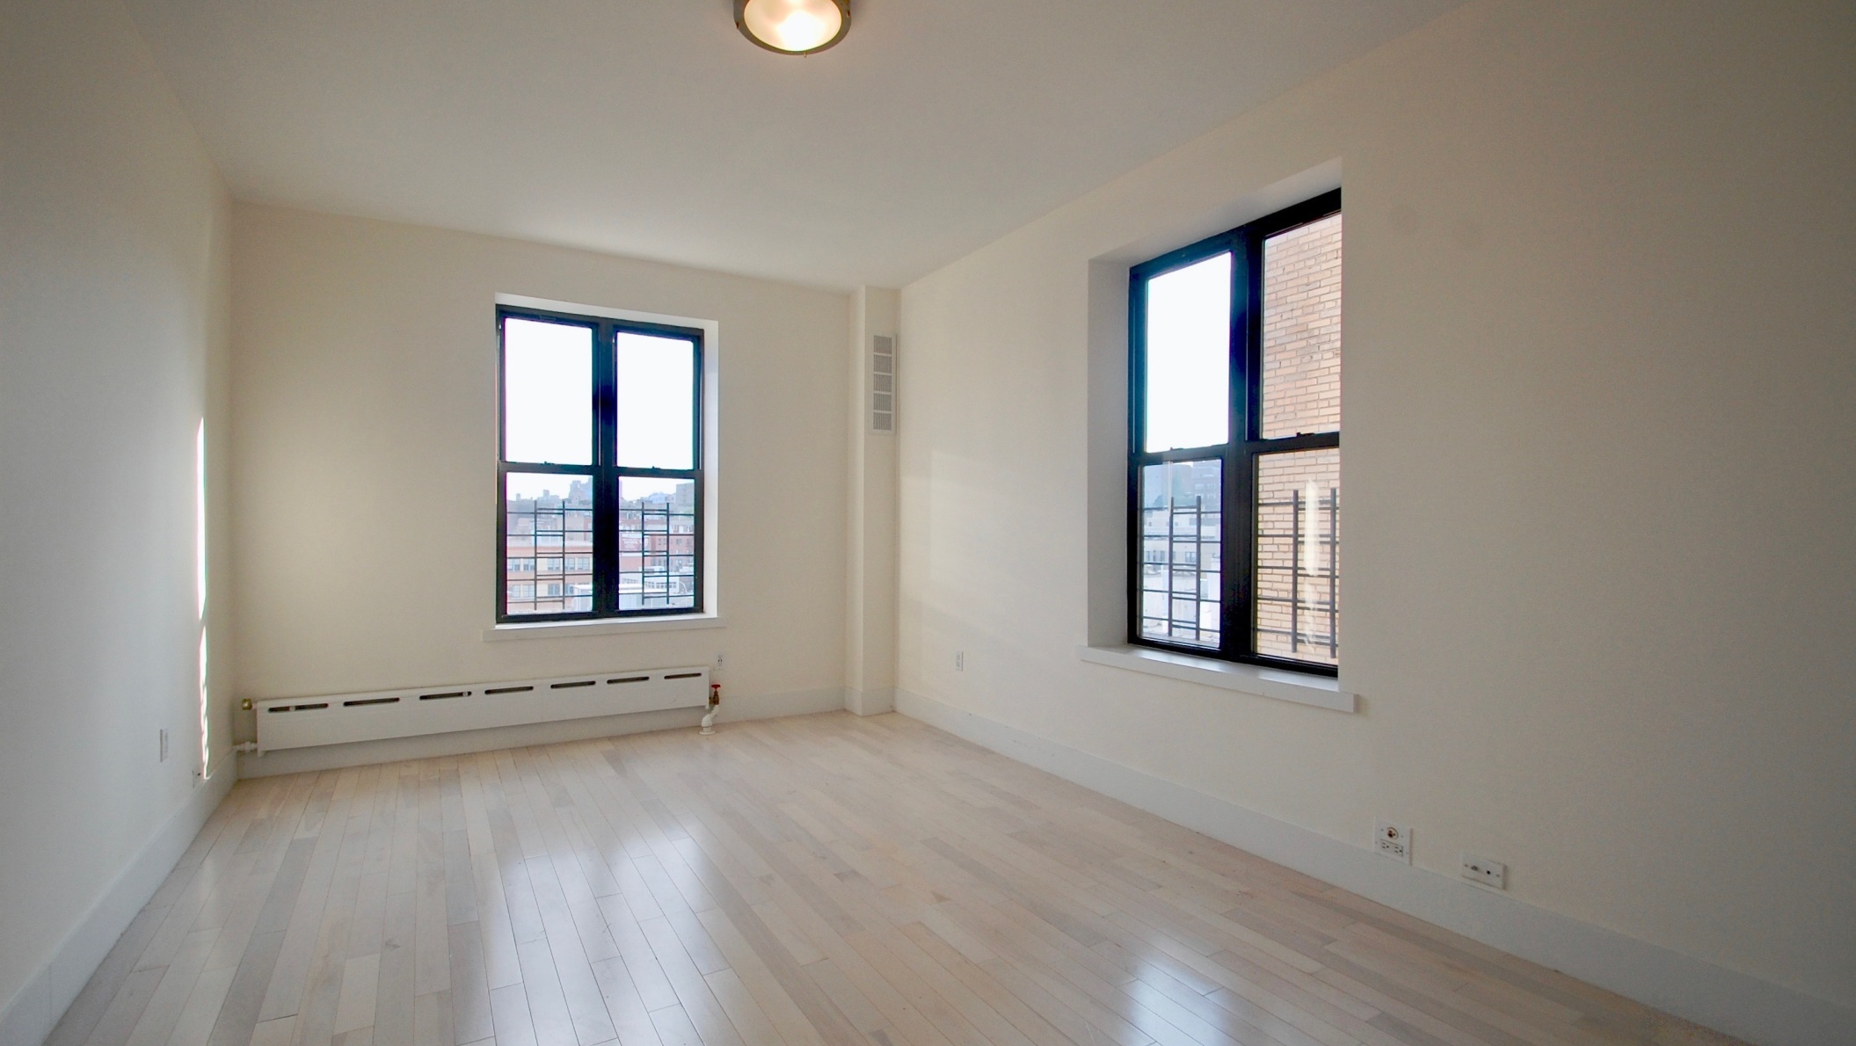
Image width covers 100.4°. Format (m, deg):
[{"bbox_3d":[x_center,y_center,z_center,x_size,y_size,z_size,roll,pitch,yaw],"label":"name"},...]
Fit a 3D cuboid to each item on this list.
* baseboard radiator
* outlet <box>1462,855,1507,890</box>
[{"bbox_3d":[-2.254,0.975,4.169,2.086,0.231,0.110,0,0,-28],"label":"baseboard radiator"},{"bbox_3d":[1.614,1.014,2.251,0.011,0.070,0.113,0,0,-33],"label":"outlet"}]

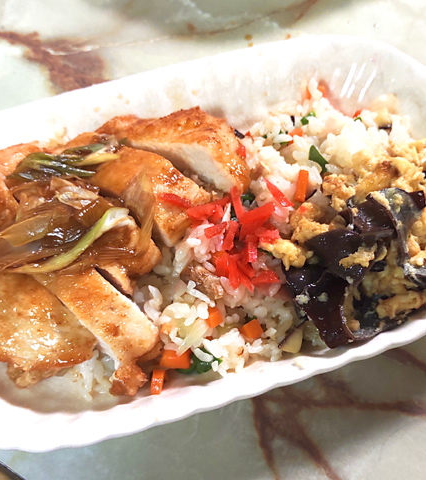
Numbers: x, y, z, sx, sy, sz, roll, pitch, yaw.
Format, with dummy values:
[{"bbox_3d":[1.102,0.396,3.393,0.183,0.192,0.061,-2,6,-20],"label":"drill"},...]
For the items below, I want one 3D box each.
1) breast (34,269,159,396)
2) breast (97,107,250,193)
[{"bbox_3d":[-0.052,0.036,0.226,0.025,0.018,0.066,-36,63,-22],"label":"breast"},{"bbox_3d":[-0.024,-0.053,0.282,0.084,0.020,0.028,17,58,11],"label":"breast"}]

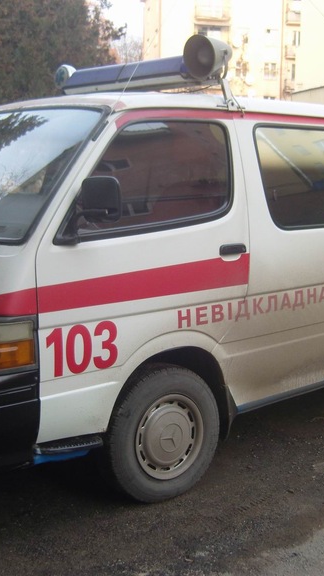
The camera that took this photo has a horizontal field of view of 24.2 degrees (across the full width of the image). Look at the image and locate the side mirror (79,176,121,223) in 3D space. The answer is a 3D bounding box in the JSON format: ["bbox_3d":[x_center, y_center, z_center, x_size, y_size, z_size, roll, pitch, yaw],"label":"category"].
[{"bbox_3d":[-0.230,-0.335,2.848,0.083,0.181,0.152,-8,12,-42],"label":"side mirror"}]

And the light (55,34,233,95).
[{"bbox_3d":[-0.111,-1.153,3.993,0.265,0.216,1.294,-8,12,-42],"label":"light"}]

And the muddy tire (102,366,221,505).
[{"bbox_3d":[-0.016,0.669,3.497,0.632,0.632,0.191,-7,12,-38],"label":"muddy tire"}]

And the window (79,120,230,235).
[{"bbox_3d":[-0.022,-0.487,3.262,0.951,0.500,0.049,-8,0,-42],"label":"window"}]

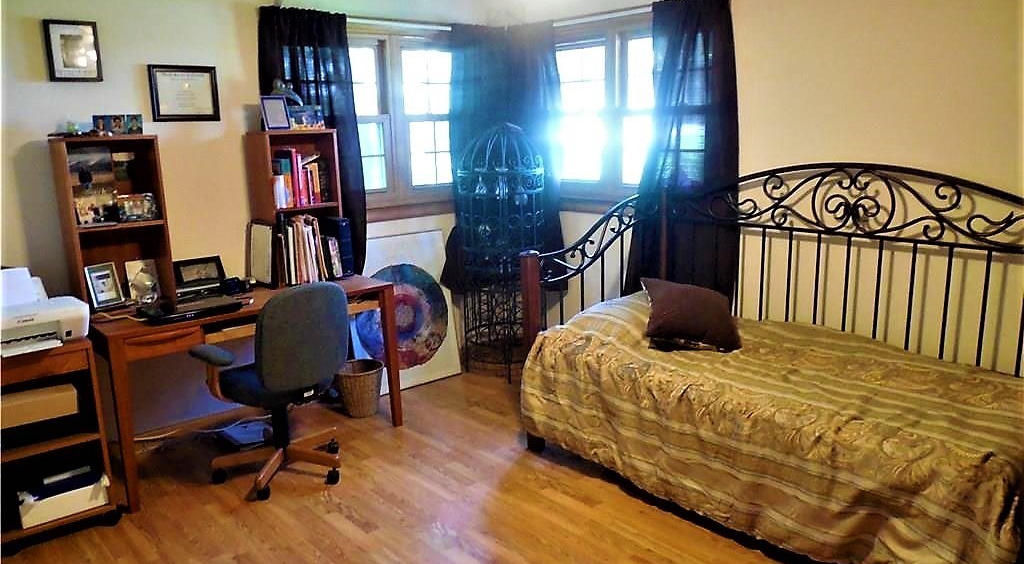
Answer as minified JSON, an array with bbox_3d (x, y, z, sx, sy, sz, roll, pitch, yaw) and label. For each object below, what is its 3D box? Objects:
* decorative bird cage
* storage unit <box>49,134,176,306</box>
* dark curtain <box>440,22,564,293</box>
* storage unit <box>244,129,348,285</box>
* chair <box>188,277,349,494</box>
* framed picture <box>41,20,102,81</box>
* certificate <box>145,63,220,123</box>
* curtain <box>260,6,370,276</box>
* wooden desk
[{"bbox_3d":[-0.065,-0.188,4.478,0.494,1.520,0.494,-1,12,0],"label":"decorative bird cage"},{"bbox_3d":[-1.768,-0.257,3.276,0.357,0.763,0.327,-11,16,-38],"label":"storage unit"},{"bbox_3d":[-0.061,-0.765,4.575,0.760,1.619,0.410,0,12,6],"label":"dark curtain"},{"bbox_3d":[-1.111,-0.395,3.846,0.372,0.757,0.289,-11,16,-38],"label":"storage unit"},{"bbox_3d":[-1.052,0.417,3.280,0.623,0.897,0.593,10,17,43],"label":"chair"},{"bbox_3d":[-1.914,-1.007,3.230,0.204,0.254,0.023,-11,16,-38],"label":"framed picture"},{"bbox_3d":[-1.562,-0.903,3.545,0.305,0.255,0.023,-11,16,-38],"label":"certificate"},{"bbox_3d":[-1.039,-0.645,3.954,0.532,1.532,0.114,-11,16,-38],"label":"curtain"},{"bbox_3d":[-1.275,0.432,3.598,1.297,0.745,0.654,-11,16,-38],"label":"wooden desk"}]

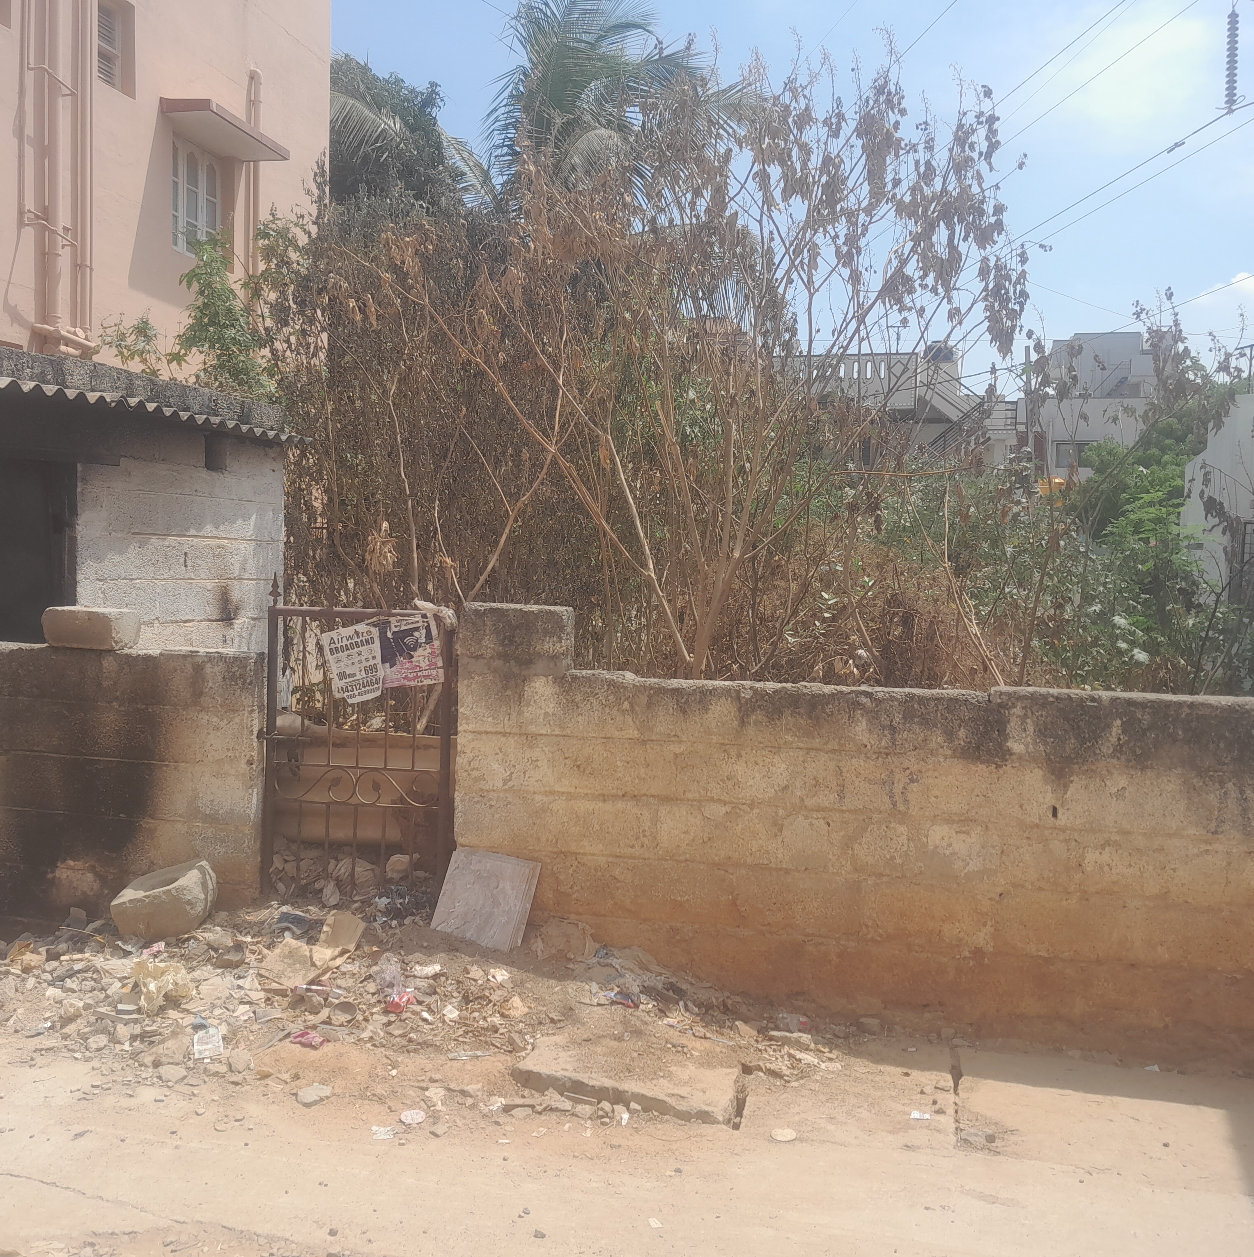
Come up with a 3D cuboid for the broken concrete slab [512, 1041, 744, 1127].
[{"bbox_3d":[0.016,1.359,3.927,0.632,0.075,0.450,10,3,12],"label":"broken concrete slab"}]

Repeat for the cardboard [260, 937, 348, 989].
[{"bbox_3d":[-1.135,1.152,4.502,0.268,0.060,0.227,7,20,32],"label":"cardboard"}]

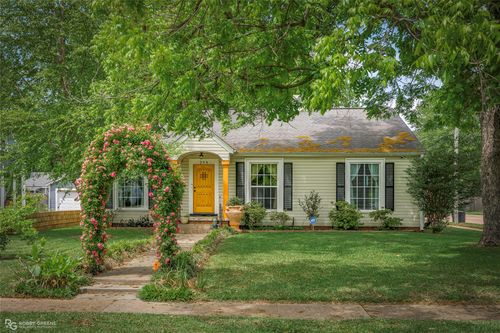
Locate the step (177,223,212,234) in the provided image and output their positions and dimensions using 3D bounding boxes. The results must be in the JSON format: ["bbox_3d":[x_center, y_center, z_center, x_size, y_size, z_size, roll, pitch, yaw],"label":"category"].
[{"bbox_3d":[-2.090,2.420,19.000,1.420,0.380,0.550,0,-2,0],"label":"step"}]

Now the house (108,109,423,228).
[{"bbox_3d":[0.470,-0.040,23.100,13.100,5.400,8.100,0,-2,0],"label":"house"}]

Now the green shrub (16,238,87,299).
[{"bbox_3d":[-3.150,1.620,7.750,1.130,0.870,0.950,0,-2,0],"label":"green shrub"}]

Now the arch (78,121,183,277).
[{"bbox_3d":[-2.290,0.630,9.300,1.980,2.850,0.950,0,-2,0],"label":"arch"}]

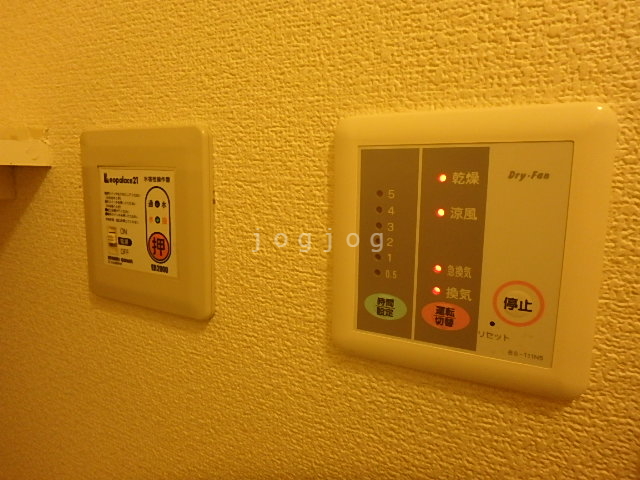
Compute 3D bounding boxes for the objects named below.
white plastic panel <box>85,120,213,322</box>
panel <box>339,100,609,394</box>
[{"bbox_3d":[-0.122,-0.013,0.267,0.117,0.120,0.011,5,8,27],"label":"white plastic panel"},{"bbox_3d":[0.059,0.004,0.177,0.116,0.120,0.010,5,8,25],"label":"panel"}]

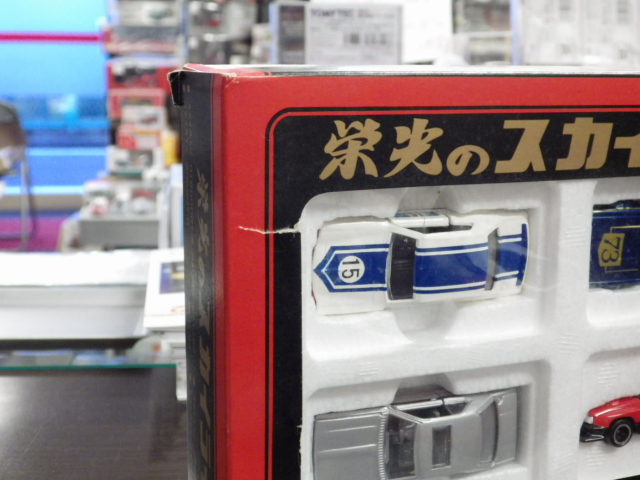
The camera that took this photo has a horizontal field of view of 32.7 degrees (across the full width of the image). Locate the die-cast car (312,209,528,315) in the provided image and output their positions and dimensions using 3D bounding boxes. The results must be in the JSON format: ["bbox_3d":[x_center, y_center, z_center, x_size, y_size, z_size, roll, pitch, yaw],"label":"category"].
[{"bbox_3d":[0.030,0.006,0.323,0.072,0.028,0.022,-4,11,-25],"label":"die-cast car"}]

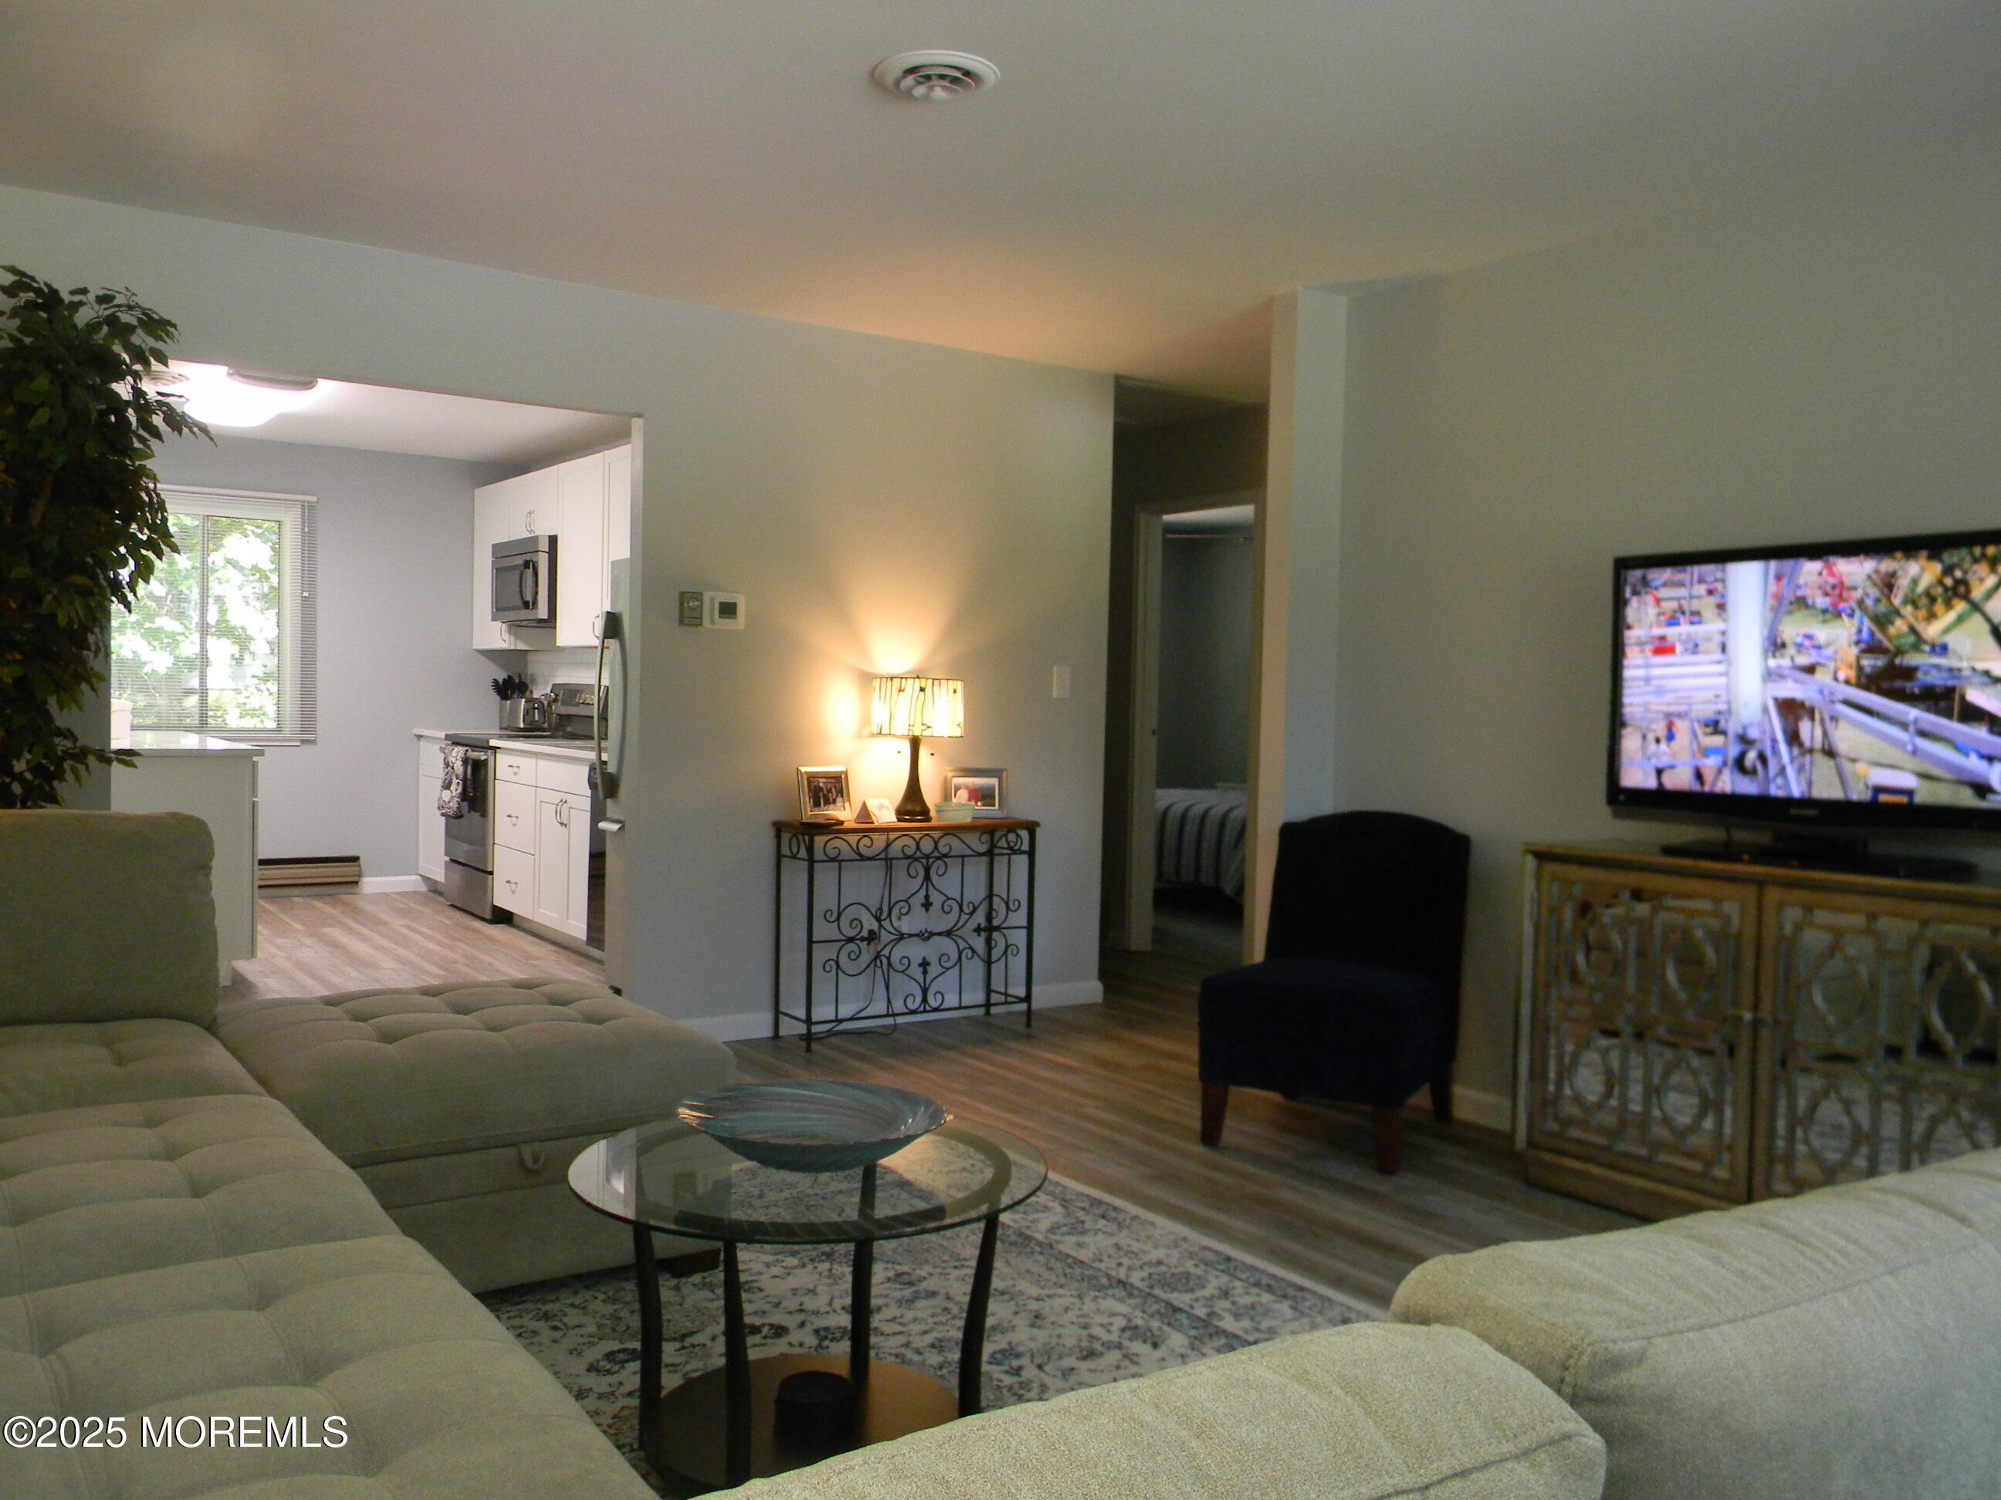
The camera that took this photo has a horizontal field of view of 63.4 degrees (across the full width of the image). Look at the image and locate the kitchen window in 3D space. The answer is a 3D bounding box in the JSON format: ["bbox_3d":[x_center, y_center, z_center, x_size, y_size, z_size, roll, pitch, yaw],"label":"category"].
[{"bbox_3d":[-4.098,-0.679,8.361,1.054,1.285,0.100,0,2,-35],"label":"kitchen window"}]

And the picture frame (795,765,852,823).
[{"bbox_3d":[-0.593,0.149,5.455,0.189,0.189,0.080,0,2,-29],"label":"picture frame"}]

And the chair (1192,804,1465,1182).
[{"bbox_3d":[0.940,0.624,4.494,0.562,0.873,0.693,3,2,28],"label":"chair"}]

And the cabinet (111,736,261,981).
[{"bbox_3d":[-3.649,0.406,6.847,0.612,0.904,1.958,0,2,-35],"label":"cabinet"}]

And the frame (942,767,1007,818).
[{"bbox_3d":[-0.086,0.153,5.781,0.226,0.183,0.070,1,2,-7],"label":"frame"}]

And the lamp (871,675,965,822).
[{"bbox_3d":[-0.285,-0.006,5.562,0.319,0.507,0.319,1,2,0],"label":"lamp"}]

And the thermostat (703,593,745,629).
[{"bbox_3d":[-0.897,-0.458,5.312,0.145,0.117,0.030,0,2,-35],"label":"thermostat"}]

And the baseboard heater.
[{"bbox_3d":[-3.841,0.686,8.569,0.884,0.201,0.070,0,2,-35],"label":"baseboard heater"}]

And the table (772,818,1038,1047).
[{"bbox_3d":[-0.320,0.617,5.602,0.904,0.743,0.286,0,2,-35],"label":"table"}]

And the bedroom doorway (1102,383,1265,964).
[{"bbox_3d":[0.877,-0.116,7.316,0.141,2.149,0.924,0,2,-35],"label":"bedroom doorway"}]

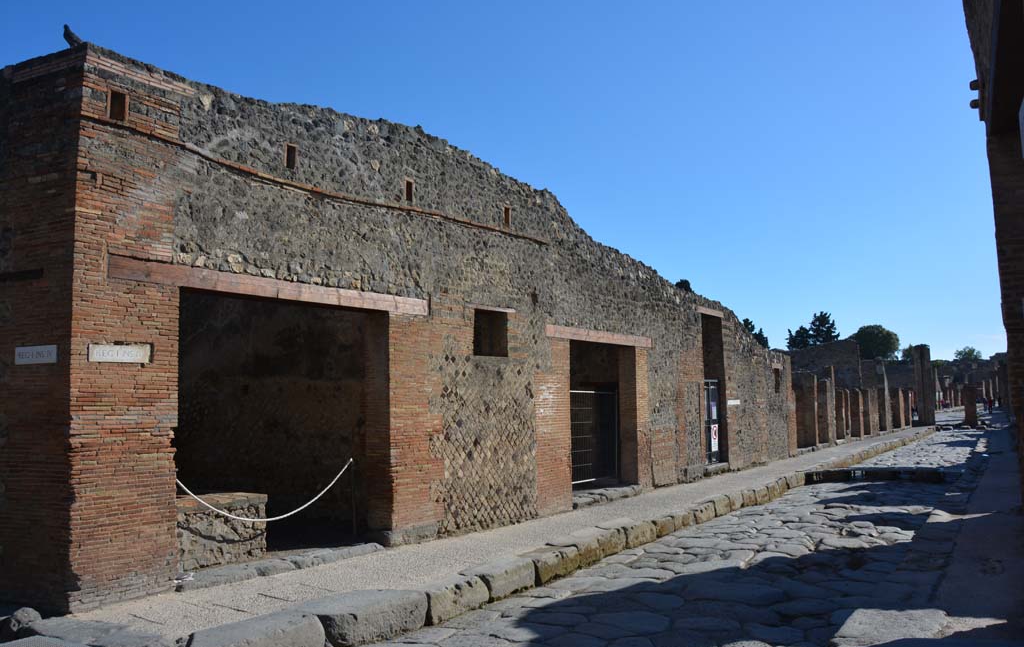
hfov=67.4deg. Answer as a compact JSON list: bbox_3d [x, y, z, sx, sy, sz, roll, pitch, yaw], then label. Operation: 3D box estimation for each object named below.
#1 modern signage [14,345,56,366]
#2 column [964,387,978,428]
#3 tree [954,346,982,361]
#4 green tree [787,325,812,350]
[{"bbox_3d":[-3.770,0.251,6.089,0.508,0.142,0.030,-3,-5,24],"label":"modern signage"},{"bbox_3d":[34.622,6.267,58.000,0.850,3.050,0.850,-4,-6,34],"label":"column"},{"bbox_3d":[77.321,8.128,129.647,4.400,8.000,4.400,-4,-6,30],"label":"tree"},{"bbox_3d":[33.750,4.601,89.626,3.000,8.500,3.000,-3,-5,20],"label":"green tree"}]

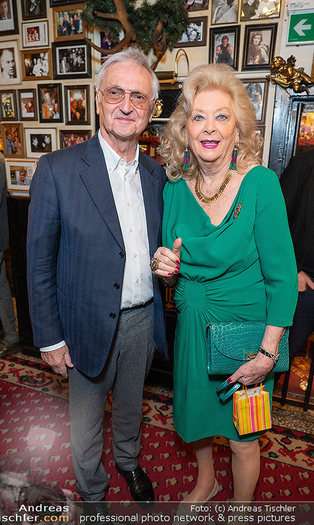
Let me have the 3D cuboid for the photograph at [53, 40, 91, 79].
[{"bbox_3d":[-0.495,-1.170,2.025,0.248,0.197,0.022,6,16,17],"label":"photograph"}]

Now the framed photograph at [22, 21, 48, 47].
[{"bbox_3d":[-0.714,-1.336,2.054,0.174,0.128,0.022,6,16,17],"label":"framed photograph"}]

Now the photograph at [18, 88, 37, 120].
[{"bbox_3d":[-0.778,-0.955,2.133,0.122,0.175,0.022,5,15,15],"label":"photograph"}]

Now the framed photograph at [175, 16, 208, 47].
[{"bbox_3d":[0.170,-1.183,1.800,0.172,0.132,0.022,6,16,17],"label":"framed photograph"}]

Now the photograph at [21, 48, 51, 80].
[{"bbox_3d":[-0.699,-1.156,2.060,0.194,0.157,0.022,5,15,15],"label":"photograph"}]

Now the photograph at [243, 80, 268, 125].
[{"bbox_3d":[0.487,-0.823,1.805,0.153,0.213,0.022,5,15,15],"label":"photograph"}]

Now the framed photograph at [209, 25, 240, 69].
[{"bbox_3d":[0.338,-1.078,1.772,0.154,0.201,0.022,6,16,17],"label":"framed photograph"}]

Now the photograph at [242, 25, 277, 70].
[{"bbox_3d":[0.503,-1.059,1.722,0.151,0.199,0.022,6,16,17],"label":"photograph"}]

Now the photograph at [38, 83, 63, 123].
[{"bbox_3d":[-0.627,-0.946,2.092,0.156,0.212,0.022,5,15,15],"label":"photograph"}]

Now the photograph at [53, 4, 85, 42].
[{"bbox_3d":[-0.484,-1.330,1.954,0.190,0.168,0.022,5,15,15],"label":"photograph"}]

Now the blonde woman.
[{"bbox_3d":[0.220,0.241,1.198,0.500,1.620,0.390,7,16,21],"label":"blonde woman"}]

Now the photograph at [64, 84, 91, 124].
[{"bbox_3d":[-0.458,-0.916,2.051,0.158,0.211,0.022,5,15,15],"label":"photograph"}]

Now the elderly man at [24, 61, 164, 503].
[{"bbox_3d":[-0.149,0.196,1.246,0.540,1.700,0.360,-6,17,-25],"label":"elderly man"}]

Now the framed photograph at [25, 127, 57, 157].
[{"bbox_3d":[-0.735,-0.755,2.214,0.231,0.179,0.022,6,16,17],"label":"framed photograph"}]

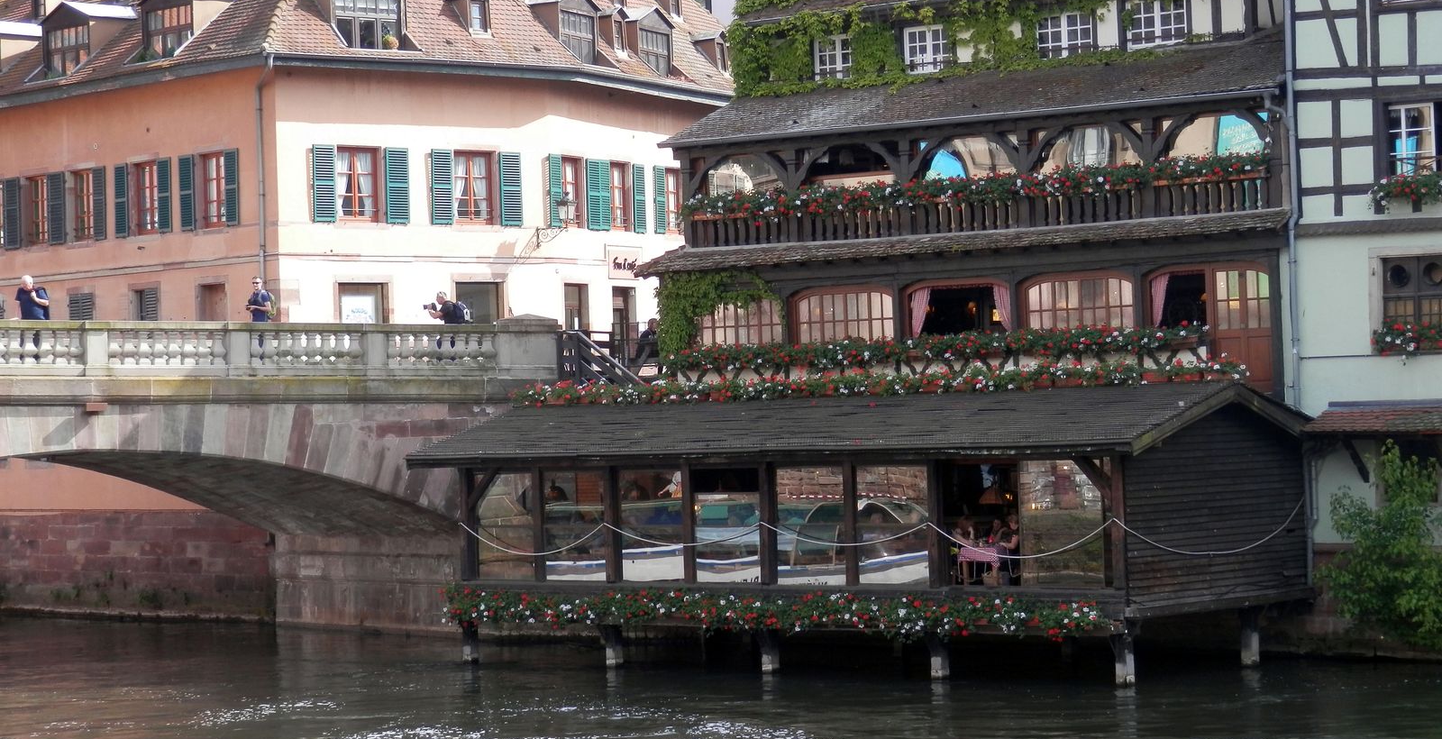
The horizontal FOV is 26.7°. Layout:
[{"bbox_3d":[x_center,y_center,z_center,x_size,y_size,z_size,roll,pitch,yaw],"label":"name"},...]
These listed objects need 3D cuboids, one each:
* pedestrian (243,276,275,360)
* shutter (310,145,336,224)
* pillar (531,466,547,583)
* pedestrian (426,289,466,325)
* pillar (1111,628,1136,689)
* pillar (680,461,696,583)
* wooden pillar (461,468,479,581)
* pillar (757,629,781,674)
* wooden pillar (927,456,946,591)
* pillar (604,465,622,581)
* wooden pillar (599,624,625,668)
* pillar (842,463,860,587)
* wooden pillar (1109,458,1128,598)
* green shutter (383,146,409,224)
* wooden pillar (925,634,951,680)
[{"bbox_3d":[-8.948,-0.941,59.222,0.500,1.740,0.480,-1,-1,-38],"label":"pedestrian"},{"bbox_3d":[-8.707,-4.089,67.042,0.573,1.713,0.060,-1,-1,-36],"label":"shutter"},{"bbox_3d":[-3.209,2.711,53.631,0.160,2.057,0.160,-3,-2,39],"label":"pillar"},{"bbox_3d":[-5.474,-0.844,60.920,0.880,1.450,0.520,-2,-1,-12],"label":"pedestrian"},{"bbox_3d":[6.115,4.351,46.076,0.220,0.915,0.220,-3,-2,39],"label":"pillar"},{"bbox_3d":[-0.536,2.540,50.790,0.150,2.051,0.150,-2,-1,38],"label":"pillar"},{"bbox_3d":[-4.518,2.784,54.692,0.185,2.055,0.185,-3,-2,39],"label":"wooden pillar"},{"bbox_3d":[0.803,4.665,50.381,0.220,0.742,0.220,-3,-2,39],"label":"pillar"},{"bbox_3d":[3.382,2.410,47.671,0.190,2.013,0.190,-2,-1,38],"label":"wooden pillar"},{"bbox_3d":[-1.859,2.675,52.537,0.180,2.014,0.180,-3,-2,39],"label":"pillar"},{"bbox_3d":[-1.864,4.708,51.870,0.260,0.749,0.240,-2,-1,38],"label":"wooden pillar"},{"bbox_3d":[2.084,2.481,48.705,0.160,1.985,0.160,-2,-1,38],"label":"pillar"},{"bbox_3d":[6.038,2.349,46.138,0.170,2.076,0.170,-3,-2,39],"label":"wooden pillar"},{"bbox_3d":[-7.448,-4.235,70.029,0.596,1.757,0.059,-1,-2,-35],"label":"green shutter"},{"bbox_3d":[3.400,4.513,47.679,0.250,0.706,0.240,-2,-1,38],"label":"wooden pillar"}]

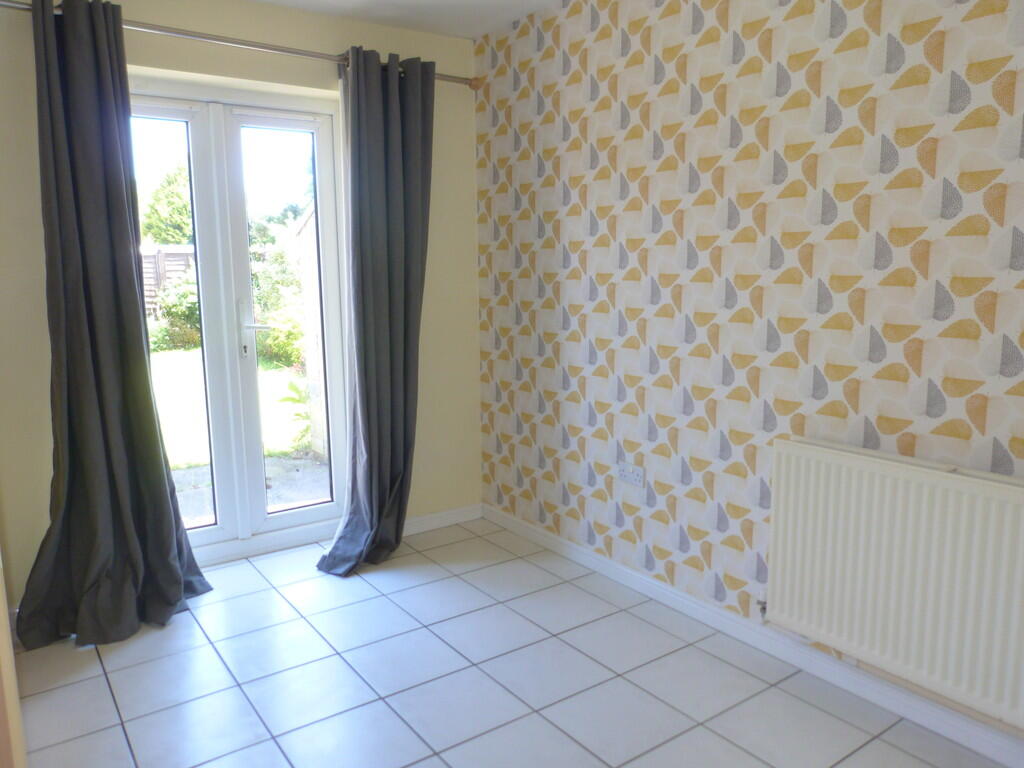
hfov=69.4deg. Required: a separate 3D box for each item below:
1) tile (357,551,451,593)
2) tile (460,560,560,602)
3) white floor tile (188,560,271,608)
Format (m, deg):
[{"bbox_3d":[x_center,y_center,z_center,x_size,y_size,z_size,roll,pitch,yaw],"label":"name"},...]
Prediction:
[{"bbox_3d":[-0.474,0.826,3.225,0.332,0.010,0.332,-6,10,-35],"label":"tile"},{"bbox_3d":[-0.006,0.832,3.148,0.332,0.010,0.332,-6,10,-35],"label":"tile"},{"bbox_3d":[-1.209,0.843,3.093,0.329,0.010,0.345,-6,10,-35],"label":"white floor tile"}]

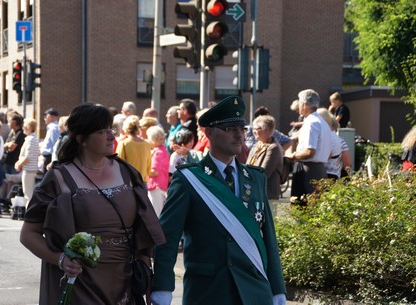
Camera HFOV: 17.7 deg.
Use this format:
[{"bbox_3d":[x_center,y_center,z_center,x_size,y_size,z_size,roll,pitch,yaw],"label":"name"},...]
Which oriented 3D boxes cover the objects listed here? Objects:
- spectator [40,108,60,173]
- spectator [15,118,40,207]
[{"bbox_3d":[-2.665,0.136,22.800,0.380,1.770,0.500,1,2,20],"label":"spectator"},{"bbox_3d":[-2.966,0.251,22.000,0.400,1.620,0.480,1,2,20],"label":"spectator"}]

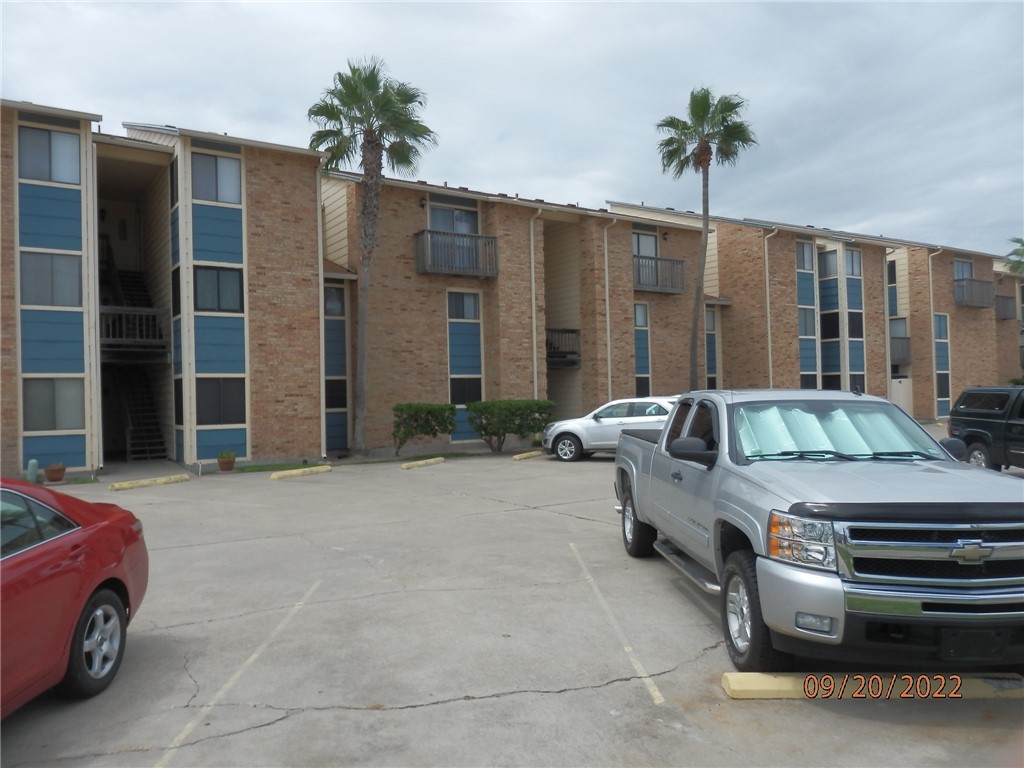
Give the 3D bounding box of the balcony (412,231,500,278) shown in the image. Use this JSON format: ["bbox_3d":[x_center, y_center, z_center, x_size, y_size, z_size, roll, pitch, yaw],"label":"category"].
[{"bbox_3d":[-1.756,-3.957,23.145,2.551,1.286,0.850,-1,-1,-34],"label":"balcony"}]

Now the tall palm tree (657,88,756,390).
[{"bbox_3d":[7.804,-4.880,29.118,3.800,13.556,3.800,-1,-1,-33],"label":"tall palm tree"}]

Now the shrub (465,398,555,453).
[{"bbox_3d":[0.005,1.283,22.669,2.800,1.585,1.200,-1,-1,-34],"label":"shrub"}]

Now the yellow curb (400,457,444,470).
[{"bbox_3d":[-2.307,2.045,19.022,0.160,0.130,1.830,-2,-1,26],"label":"yellow curb"}]

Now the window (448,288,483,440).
[{"bbox_3d":[-1.482,-0.576,23.724,1.370,4.863,0.140,-1,-1,-34],"label":"window"}]

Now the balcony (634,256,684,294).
[{"bbox_3d":[5.400,-4.134,28.491,2.660,1.320,0.764,-1,-1,-33],"label":"balcony"}]

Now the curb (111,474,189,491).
[{"bbox_3d":[-7.925,2.148,16.214,0.180,0.140,1.820,-2,-1,32],"label":"curb"}]

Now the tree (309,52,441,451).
[{"bbox_3d":[-4.028,-3.742,21.350,3.695,11.586,3.695,-1,-1,-34],"label":"tree"}]

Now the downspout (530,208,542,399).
[{"bbox_3d":[0.876,-1.814,23.898,0.140,7.614,0.600,-1,-1,-34],"label":"downspout"}]

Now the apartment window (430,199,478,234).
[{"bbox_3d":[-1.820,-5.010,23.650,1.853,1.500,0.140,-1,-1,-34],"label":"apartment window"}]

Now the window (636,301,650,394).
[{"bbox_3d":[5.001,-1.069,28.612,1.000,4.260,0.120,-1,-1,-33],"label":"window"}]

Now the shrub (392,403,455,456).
[{"bbox_3d":[-2.574,1.342,21.906,1.800,1.529,1.000,-1,-1,-34],"label":"shrub"}]

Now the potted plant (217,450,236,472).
[{"bbox_3d":[-6.855,1.851,17.778,0.450,0.489,0.450,-1,-1,-33],"label":"potted plant"}]

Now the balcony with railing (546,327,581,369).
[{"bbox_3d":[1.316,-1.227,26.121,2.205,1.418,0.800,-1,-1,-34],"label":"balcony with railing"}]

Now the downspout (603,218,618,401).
[{"bbox_3d":[3.647,-1.982,26.546,0.140,7.868,0.580,-1,-1,-33],"label":"downspout"}]

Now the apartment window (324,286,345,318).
[{"bbox_3d":[-5.330,-2.478,22.305,0.650,0.940,0.100,-1,-1,-33],"label":"apartment window"}]

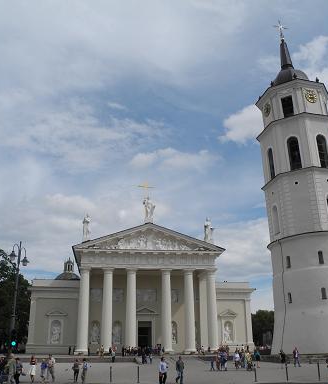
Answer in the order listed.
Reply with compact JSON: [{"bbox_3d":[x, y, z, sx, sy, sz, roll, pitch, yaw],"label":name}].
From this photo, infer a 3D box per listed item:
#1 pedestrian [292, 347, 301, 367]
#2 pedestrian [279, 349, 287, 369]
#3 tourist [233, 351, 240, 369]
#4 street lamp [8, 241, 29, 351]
[{"bbox_3d":[12.396,15.483,38.739,0.520,1.720,0.380,4,-21,-14],"label":"pedestrian"},{"bbox_3d":[11.033,15.594,38.553,0.380,1.680,0.520,-9,-22,19],"label":"pedestrian"},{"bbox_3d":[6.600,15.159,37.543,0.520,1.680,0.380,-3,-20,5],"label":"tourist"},{"bbox_3d":[-9.577,7.528,26.418,0.600,9.000,2.100,-4,-20,8],"label":"street lamp"}]

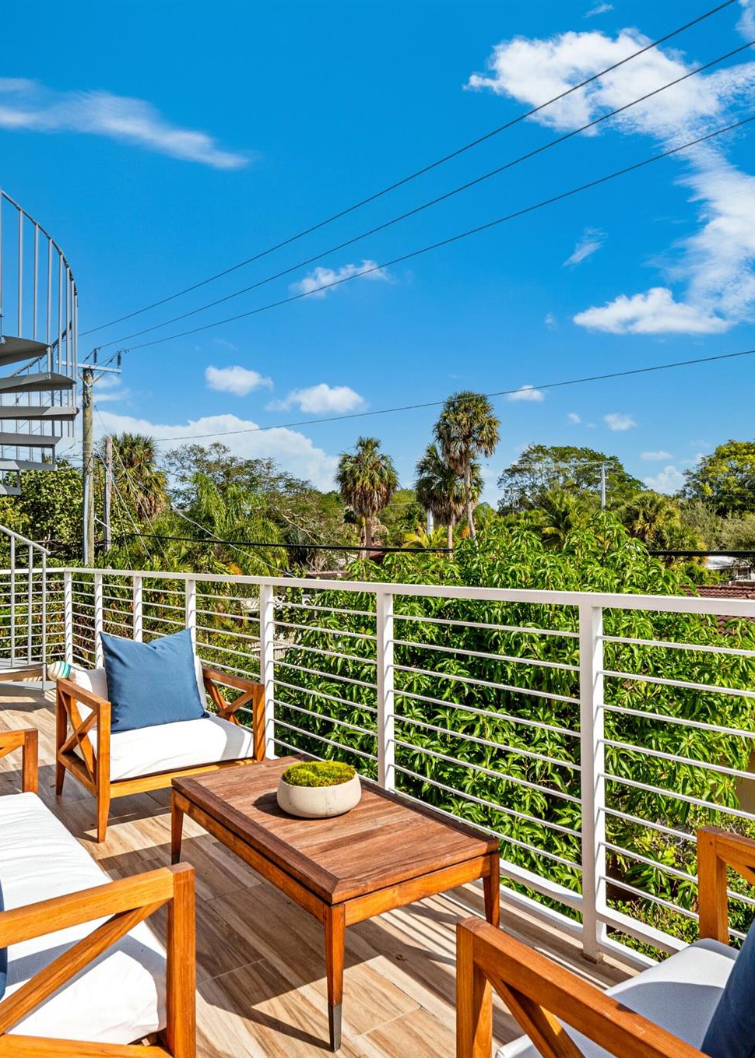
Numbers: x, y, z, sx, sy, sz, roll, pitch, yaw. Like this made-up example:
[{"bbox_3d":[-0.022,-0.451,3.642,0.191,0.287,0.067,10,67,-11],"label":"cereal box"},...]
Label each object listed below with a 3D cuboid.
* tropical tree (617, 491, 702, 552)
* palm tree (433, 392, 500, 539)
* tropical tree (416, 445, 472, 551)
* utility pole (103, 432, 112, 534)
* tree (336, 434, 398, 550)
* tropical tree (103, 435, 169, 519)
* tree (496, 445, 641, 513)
[{"bbox_3d":[13.438,1.850,33.956,4.100,7.290,4.100,0,-2,0],"label":"tropical tree"},{"bbox_3d":[5.287,-1.177,42.068,4.000,13.910,4.000,0,-2,0],"label":"palm tree"},{"bbox_3d":[4.493,0.291,44.017,4.100,11.120,4.100,0,-2,0],"label":"tropical tree"},{"bbox_3d":[-10.291,0.819,26.988,0.250,8.860,0.250,0,-2,0],"label":"utility pole"},{"bbox_3d":[-0.478,0.456,36.867,3.260,10.560,3.260,-1,-1,-1],"label":"tree"},{"bbox_3d":[-11.848,0.550,34.867,3.030,10.600,3.030,0,-2,-19],"label":"tropical tree"},{"bbox_3d":[17.338,-0.753,63.826,12.720,13.830,12.000,-1,-1,15],"label":"tree"}]

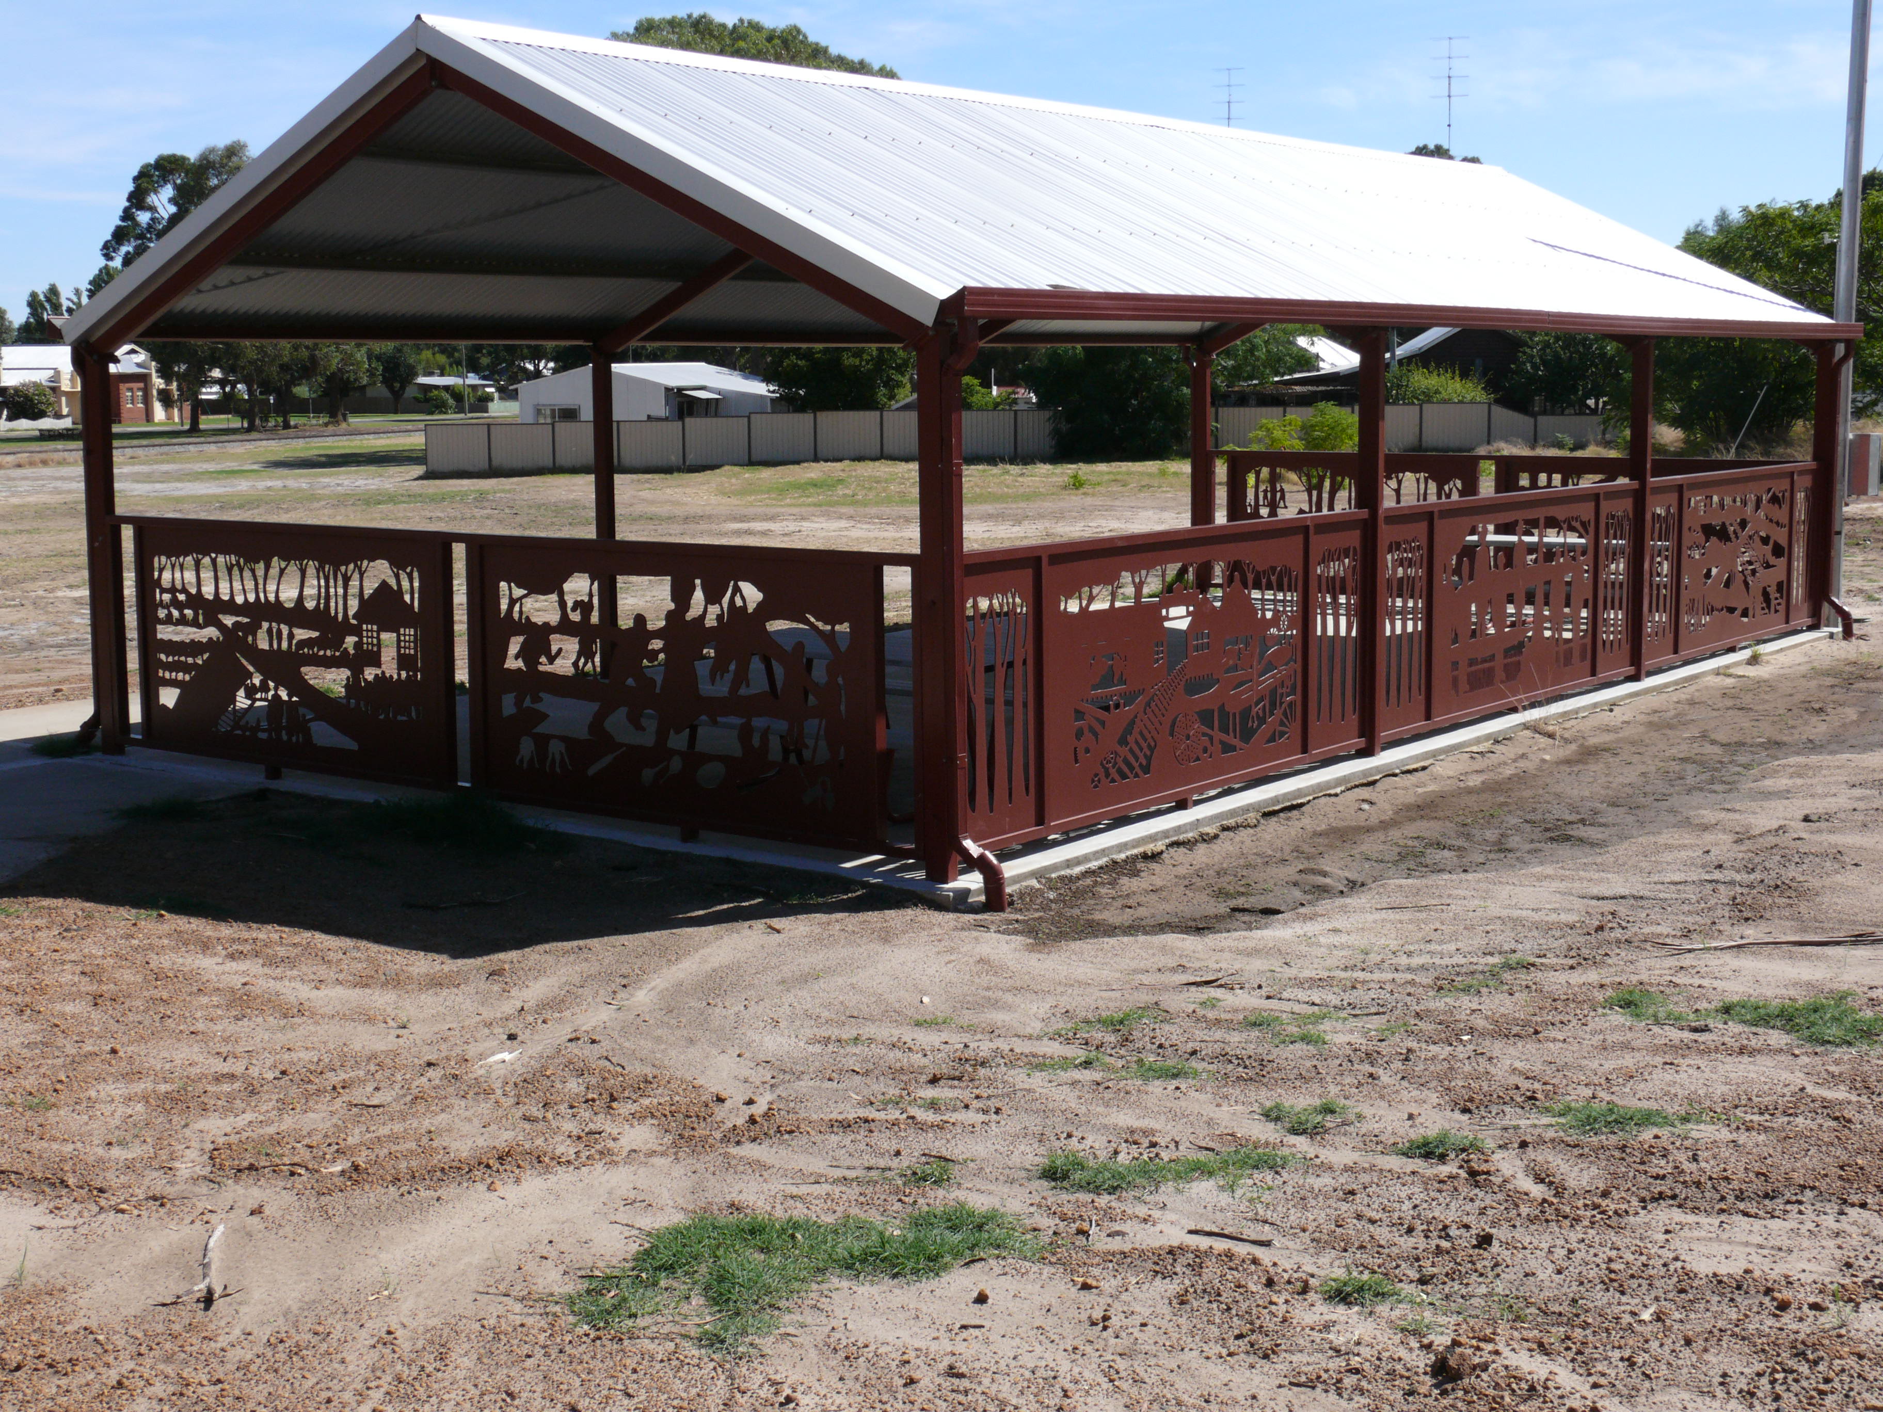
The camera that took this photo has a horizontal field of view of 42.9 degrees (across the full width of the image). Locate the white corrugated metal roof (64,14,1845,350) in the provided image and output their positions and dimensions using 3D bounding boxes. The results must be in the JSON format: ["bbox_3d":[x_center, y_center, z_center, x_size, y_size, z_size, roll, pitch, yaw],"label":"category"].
[{"bbox_3d":[1.229,-3.296,16.519,6.289,1.538,12.380,6,10,37],"label":"white corrugated metal roof"}]

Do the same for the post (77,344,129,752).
[{"bbox_3d":[-4.802,-0.898,13.776,0.125,2.400,0.070,5,10,37],"label":"post"}]

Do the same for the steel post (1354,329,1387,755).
[{"bbox_3d":[2.398,-0.905,13.330,0.125,2.400,0.070,5,10,37],"label":"steel post"}]

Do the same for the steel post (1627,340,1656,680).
[{"bbox_3d":[4.815,-1.370,16.477,0.125,2.400,0.070,5,10,37],"label":"steel post"}]

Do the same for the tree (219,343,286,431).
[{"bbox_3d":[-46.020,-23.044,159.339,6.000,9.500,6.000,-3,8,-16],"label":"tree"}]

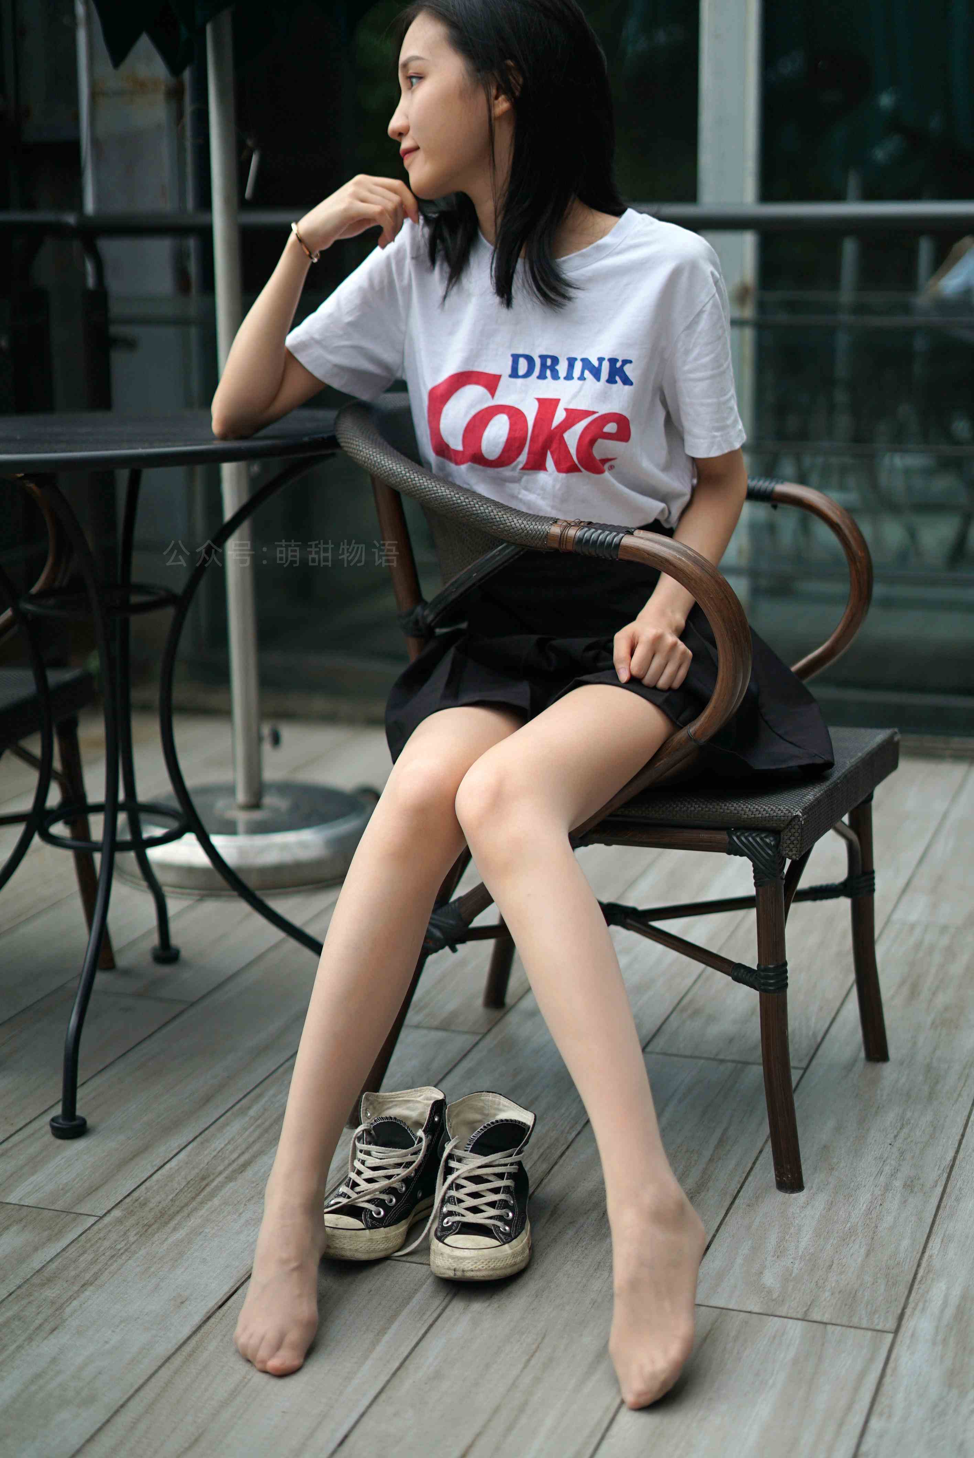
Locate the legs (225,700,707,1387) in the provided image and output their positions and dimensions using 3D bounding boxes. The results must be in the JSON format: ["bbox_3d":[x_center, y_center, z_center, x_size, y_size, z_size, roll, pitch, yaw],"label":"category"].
[{"bbox_3d":[0.041,0.248,1.986,0.397,0.532,0.619,1,13,14],"label":"legs"}]

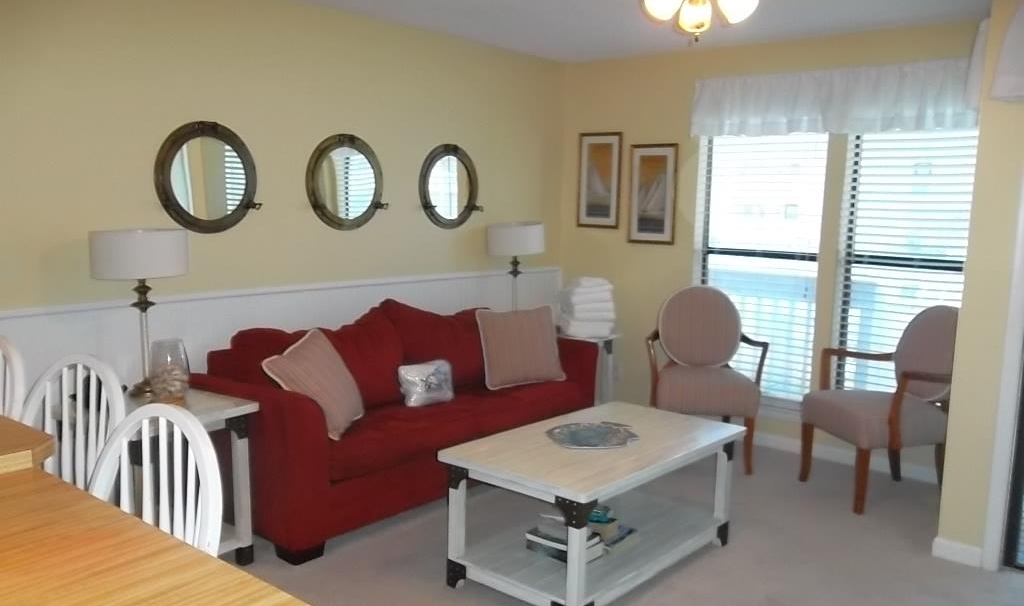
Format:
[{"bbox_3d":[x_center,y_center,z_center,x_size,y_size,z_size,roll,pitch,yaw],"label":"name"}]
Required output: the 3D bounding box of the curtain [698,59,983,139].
[{"bbox_3d":[1.728,-1.111,4.405,1.600,0.365,0.100,8,10,41],"label":"curtain"}]

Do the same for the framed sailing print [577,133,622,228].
[{"bbox_3d":[0.589,-0.830,5.418,0.354,0.632,0.029,8,10,42],"label":"framed sailing print"}]

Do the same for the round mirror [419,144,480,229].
[{"bbox_3d":[-0.377,-0.711,4.884,0.055,0.515,0.515,8,10,41],"label":"round mirror"}]

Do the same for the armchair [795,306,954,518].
[{"bbox_3d":[1.873,0.488,3.974,0.658,0.955,0.643,0,8,-12],"label":"armchair"}]

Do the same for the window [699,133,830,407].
[{"bbox_3d":[1.433,-0.271,4.768,0.808,1.614,0.100,8,10,42],"label":"window"}]

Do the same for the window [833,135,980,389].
[{"bbox_3d":[2.042,-0.181,4.198,0.643,1.616,0.064,8,10,42],"label":"window"}]

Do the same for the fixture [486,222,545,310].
[{"bbox_3d":[0.021,-0.172,5.070,0.360,0.670,0.360,1,7,0],"label":"fixture"}]

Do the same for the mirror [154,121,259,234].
[{"bbox_3d":[-1.418,-0.583,3.731,0.057,0.515,0.508,8,10,42],"label":"mirror"}]

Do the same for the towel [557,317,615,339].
[{"bbox_3d":[0.458,0.144,4.912,0.280,0.106,0.260,-1,8,-14],"label":"towel"}]

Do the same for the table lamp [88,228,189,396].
[{"bbox_3d":[-1.482,0.034,3.187,0.357,0.645,0.357,8,10,42],"label":"table lamp"}]

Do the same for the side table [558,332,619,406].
[{"bbox_3d":[0.289,0.502,4.840,0.536,0.625,0.472,8,10,42],"label":"side table"}]

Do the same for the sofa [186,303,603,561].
[{"bbox_3d":[-0.508,0.459,4.165,0.900,0.930,2.080,8,10,41],"label":"sofa"}]

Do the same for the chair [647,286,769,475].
[{"bbox_3d":[1.076,0.398,4.512,0.643,0.955,0.658,2,7,6],"label":"chair"}]

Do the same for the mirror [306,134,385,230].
[{"bbox_3d":[-0.889,-0.653,4.298,0.055,0.515,0.515,8,10,41],"label":"mirror"}]

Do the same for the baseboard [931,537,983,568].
[{"bbox_3d":[1.824,1.022,3.271,0.177,0.076,0.017,8,10,42],"label":"baseboard"}]

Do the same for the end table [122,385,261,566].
[{"bbox_3d":[-1.334,0.695,3.058,0.536,0.625,0.493,7,9,36],"label":"end table"}]

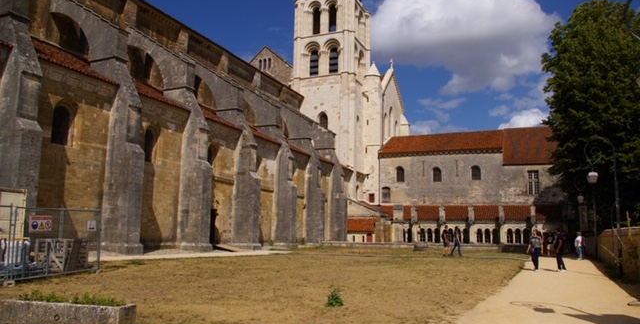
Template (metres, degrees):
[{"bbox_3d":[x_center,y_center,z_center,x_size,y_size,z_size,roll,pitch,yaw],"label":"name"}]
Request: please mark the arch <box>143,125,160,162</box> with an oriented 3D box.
[{"bbox_3d":[-10.394,-1.064,29.636,0.420,2.270,1.380,-2,-9,23],"label":"arch"}]

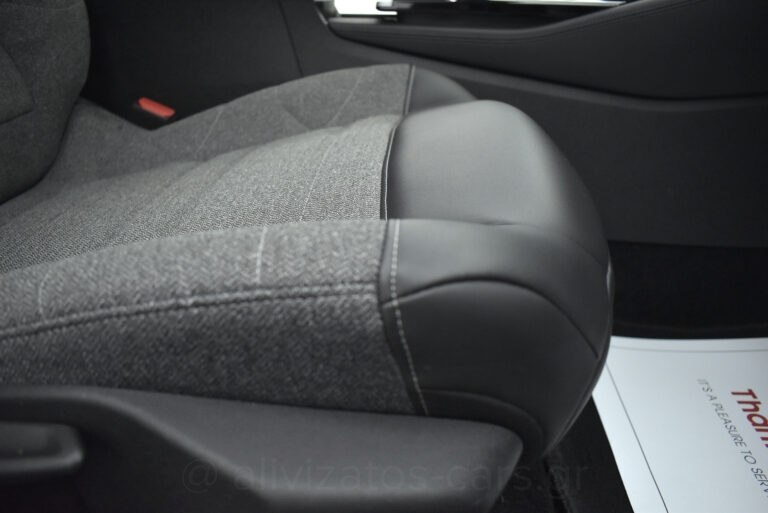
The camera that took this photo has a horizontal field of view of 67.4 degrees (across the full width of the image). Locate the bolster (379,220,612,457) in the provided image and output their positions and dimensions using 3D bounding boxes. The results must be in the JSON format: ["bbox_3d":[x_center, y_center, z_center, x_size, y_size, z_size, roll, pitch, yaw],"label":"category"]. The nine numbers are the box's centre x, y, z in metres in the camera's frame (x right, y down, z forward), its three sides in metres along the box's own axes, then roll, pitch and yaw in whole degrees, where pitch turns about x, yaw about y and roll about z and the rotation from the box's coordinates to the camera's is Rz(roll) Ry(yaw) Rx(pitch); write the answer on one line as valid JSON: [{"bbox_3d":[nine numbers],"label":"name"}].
[{"bbox_3d":[0.067,0.052,0.325,0.145,0.140,0.110,2,28,4],"label":"bolster"}]

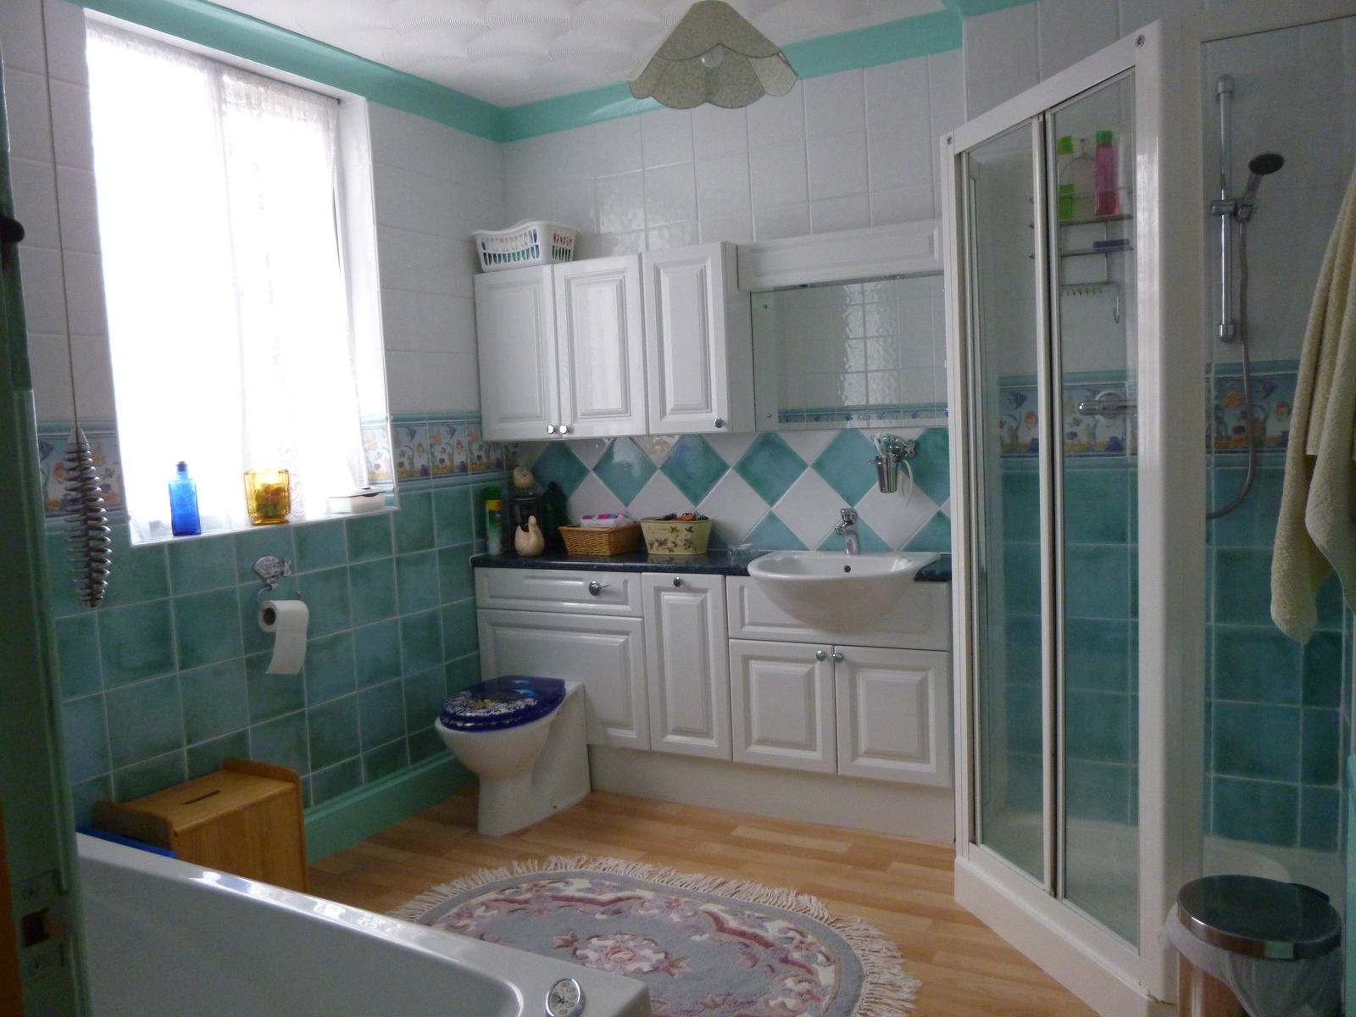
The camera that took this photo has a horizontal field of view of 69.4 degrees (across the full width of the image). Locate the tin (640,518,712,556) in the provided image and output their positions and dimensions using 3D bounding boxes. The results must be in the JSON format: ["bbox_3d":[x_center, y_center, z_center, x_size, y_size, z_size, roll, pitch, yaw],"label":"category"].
[{"bbox_3d":[-0.004,0.098,3.454,0.265,0.118,0.140,0,5,26],"label":"tin"}]

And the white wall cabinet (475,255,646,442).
[{"bbox_3d":[-0.371,-0.552,3.500,0.700,0.601,0.209,0,5,29],"label":"white wall cabinet"}]

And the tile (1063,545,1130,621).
[{"bbox_3d":[1.121,0.198,2.662,0.193,0.198,0.010,0,5,28],"label":"tile"}]

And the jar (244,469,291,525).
[{"bbox_3d":[-1.206,-0.030,2.893,0.097,0.156,0.097,0,5,28],"label":"jar"}]

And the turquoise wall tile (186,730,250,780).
[{"bbox_3d":[-1.274,0.740,2.724,0.010,0.200,0.200,0,5,28],"label":"turquoise wall tile"}]

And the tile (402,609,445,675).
[{"bbox_3d":[-0.880,0.455,3.358,0.010,0.198,0.198,0,5,28],"label":"tile"}]

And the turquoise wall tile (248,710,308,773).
[{"bbox_3d":[-1.131,0.698,2.792,0.010,0.200,0.200,0,5,27],"label":"turquoise wall tile"}]

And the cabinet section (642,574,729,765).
[{"bbox_3d":[0.100,0.502,3.352,0.309,0.605,0.305,0,5,28],"label":"cabinet section"}]

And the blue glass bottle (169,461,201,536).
[{"bbox_3d":[-1.303,-0.026,2.595,0.062,0.195,0.047,-7,6,-43],"label":"blue glass bottle"}]

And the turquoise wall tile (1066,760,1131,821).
[{"bbox_3d":[1.154,0.786,2.734,0.200,0.169,0.010,0,5,27],"label":"turquoise wall tile"}]

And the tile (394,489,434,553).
[{"bbox_3d":[-0.917,0.054,3.401,0.010,0.200,0.200,0,5,28],"label":"tile"}]

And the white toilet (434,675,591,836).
[{"bbox_3d":[-0.535,0.802,3.208,0.375,0.436,0.569,0,5,29],"label":"white toilet"}]

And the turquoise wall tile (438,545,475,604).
[{"bbox_3d":[-0.812,0.241,3.598,0.010,0.200,0.200,0,5,28],"label":"turquoise wall tile"}]

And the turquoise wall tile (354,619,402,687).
[{"bbox_3d":[-0.995,0.481,3.251,0.010,0.200,0.200,0,5,28],"label":"turquoise wall tile"}]

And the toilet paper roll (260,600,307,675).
[{"bbox_3d":[-1.099,0.356,2.755,0.092,0.207,0.109,0,5,28],"label":"toilet paper roll"}]

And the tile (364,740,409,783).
[{"bbox_3d":[-0.944,0.812,3.160,0.010,0.094,0.200,0,5,27],"label":"tile"}]

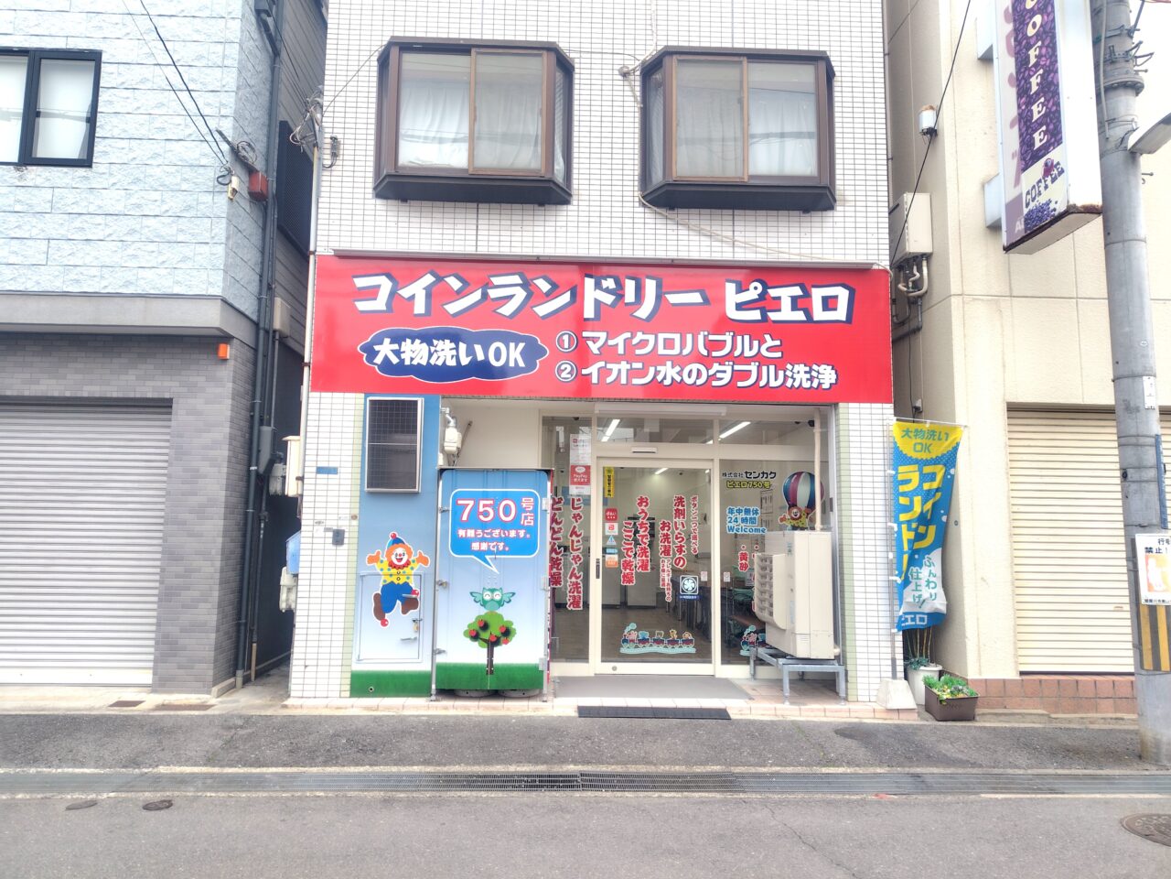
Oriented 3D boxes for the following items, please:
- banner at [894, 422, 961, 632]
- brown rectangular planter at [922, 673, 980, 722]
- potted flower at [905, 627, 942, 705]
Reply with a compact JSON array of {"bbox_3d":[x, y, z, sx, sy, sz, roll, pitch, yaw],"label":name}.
[{"bbox_3d":[2.973,0.733,6.688,0.600,1.787,0.130,0,-7,2],"label":"banner"},{"bbox_3d":[3.036,2.155,6.481,0.350,0.300,0.340,1,-7,-2],"label":"brown rectangular planter"},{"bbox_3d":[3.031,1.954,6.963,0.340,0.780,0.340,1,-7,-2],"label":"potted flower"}]

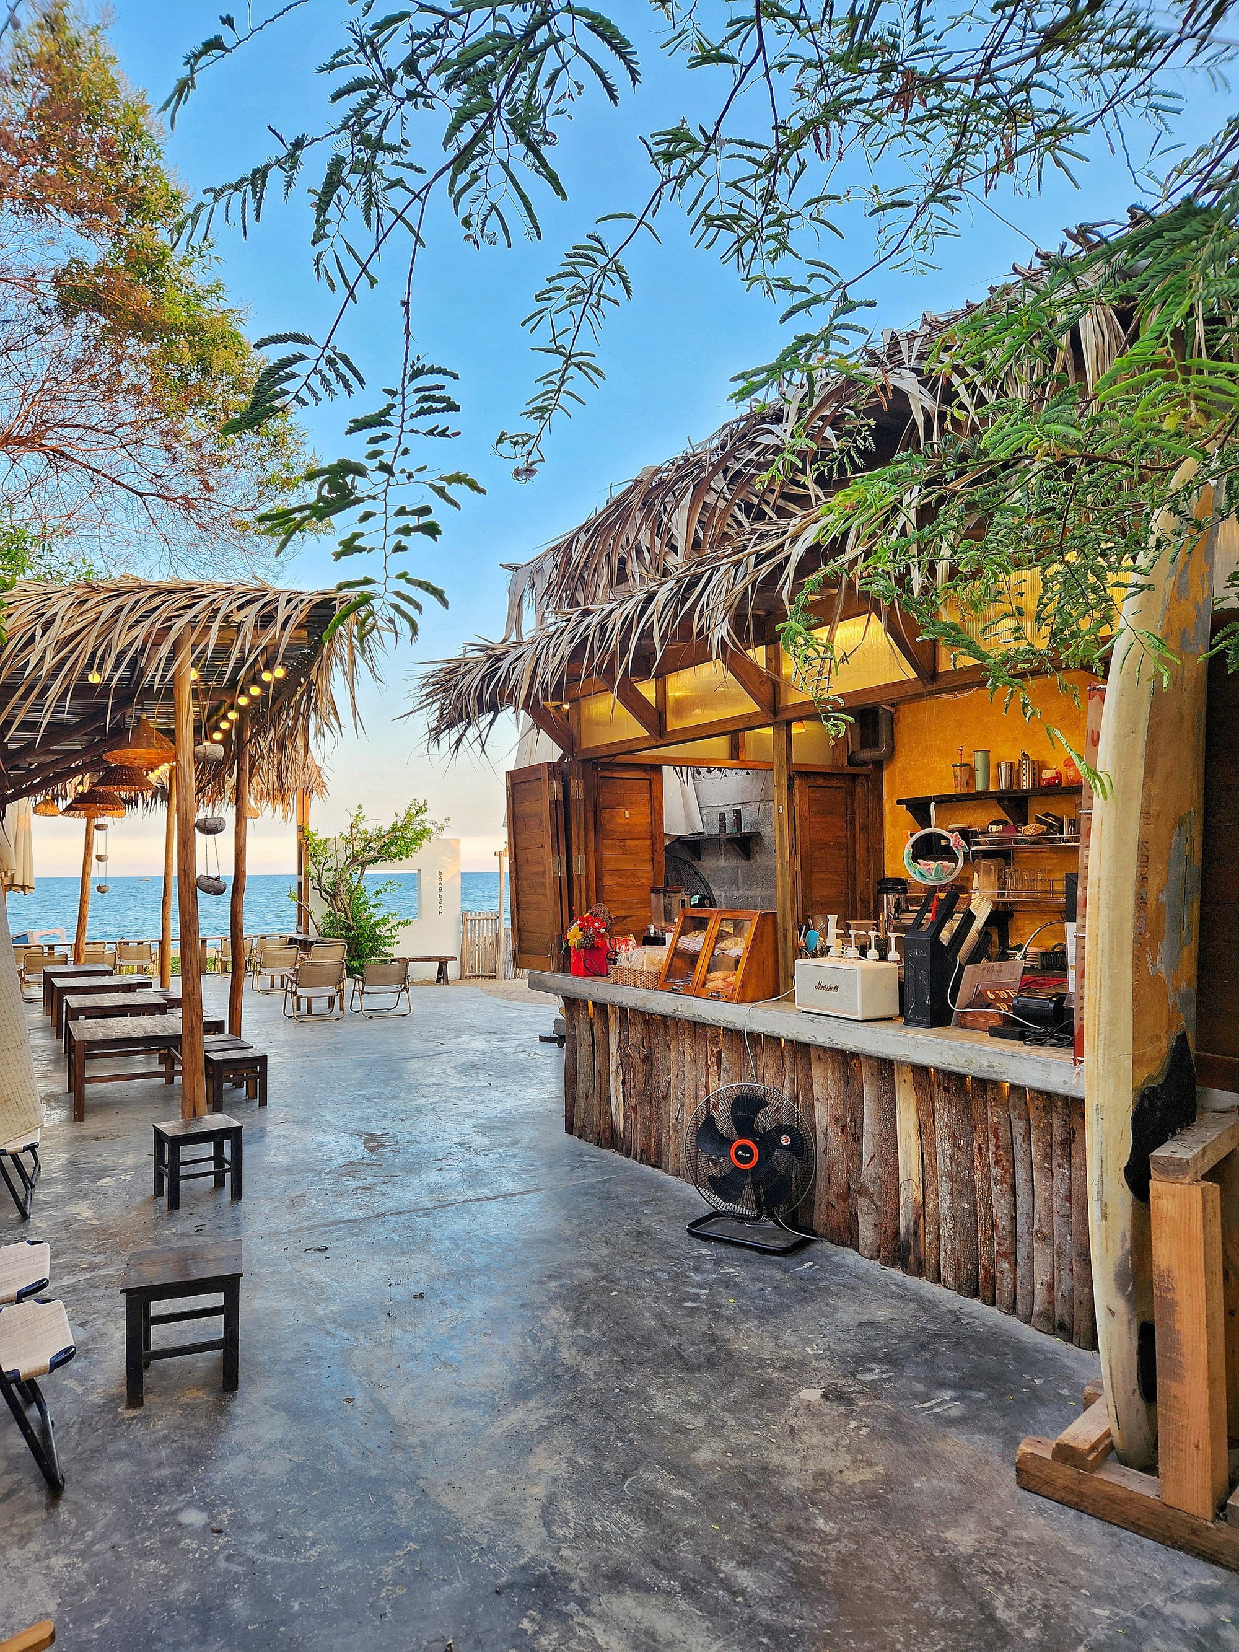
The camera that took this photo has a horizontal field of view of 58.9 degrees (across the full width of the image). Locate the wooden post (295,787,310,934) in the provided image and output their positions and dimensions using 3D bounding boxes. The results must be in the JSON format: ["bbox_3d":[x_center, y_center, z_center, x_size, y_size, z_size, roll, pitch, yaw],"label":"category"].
[{"bbox_3d":[-4.343,0.671,15.050,0.160,2.650,0.130,-1,-2,18],"label":"wooden post"}]

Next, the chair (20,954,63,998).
[{"bbox_3d":[-6.316,1.637,12.091,0.490,0.550,0.530,1,-3,-31],"label":"chair"}]

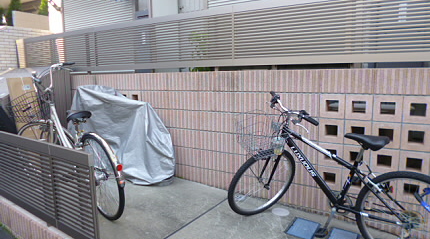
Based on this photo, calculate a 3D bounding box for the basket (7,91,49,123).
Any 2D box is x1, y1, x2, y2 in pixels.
[{"bbox_3d":[-1.670,-0.117,2.692,0.290,0.250,0.320,-4,19,4],"label":"basket"}]

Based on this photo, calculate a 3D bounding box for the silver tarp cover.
[{"bbox_3d":[-1.097,0.125,3.319,1.550,1.000,0.520,4,6,30],"label":"silver tarp cover"}]

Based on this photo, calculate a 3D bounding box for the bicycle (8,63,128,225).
[{"bbox_3d":[-1.261,0.134,2.465,1.670,1.180,0.610,6,8,44],"label":"bicycle"}]

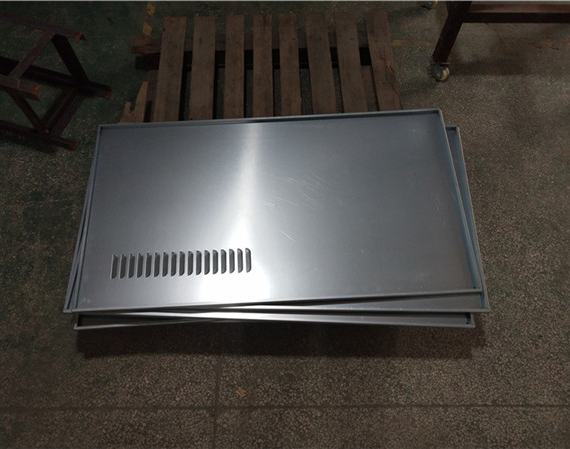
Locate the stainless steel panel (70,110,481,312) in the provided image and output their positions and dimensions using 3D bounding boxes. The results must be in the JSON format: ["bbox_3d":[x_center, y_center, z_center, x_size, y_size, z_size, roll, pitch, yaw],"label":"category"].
[{"bbox_3d":[-0.042,-0.079,1.894,1.351,0.032,0.763,-3,63,0],"label":"stainless steel panel"}]

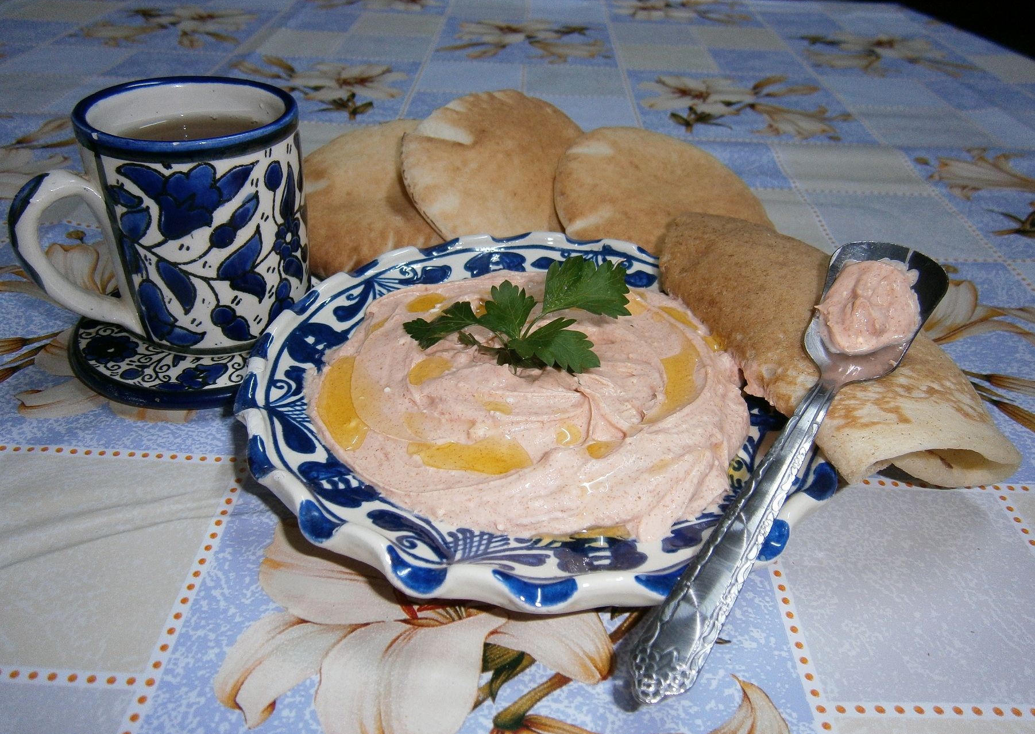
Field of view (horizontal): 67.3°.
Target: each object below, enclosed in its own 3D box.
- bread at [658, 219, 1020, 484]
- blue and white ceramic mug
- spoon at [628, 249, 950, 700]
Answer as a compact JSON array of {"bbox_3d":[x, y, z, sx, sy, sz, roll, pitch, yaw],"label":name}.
[{"bbox_3d":[0.124,-0.016,0.332,0.109,0.052,0.160,-11,38,-17],"label":"bread"},{"bbox_3d":[-0.144,-0.059,0.328,0.113,0.094,0.084,-23,43,-30],"label":"blue and white ceramic mug"},{"bbox_3d":[0.093,0.012,0.247,0.043,0.025,0.218,22,49,25],"label":"spoon"}]

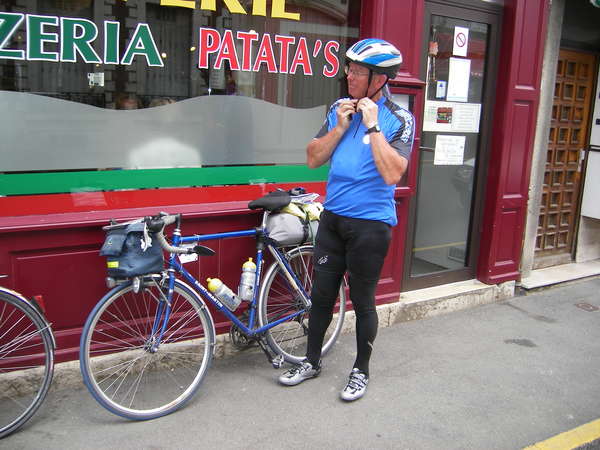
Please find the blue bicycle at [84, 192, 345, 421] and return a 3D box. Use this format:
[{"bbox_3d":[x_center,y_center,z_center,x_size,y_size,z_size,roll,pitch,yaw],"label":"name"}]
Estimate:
[{"bbox_3d":[-0.344,0.367,3.165,1.660,1.000,0.460,-8,7,-41],"label":"blue bicycle"}]

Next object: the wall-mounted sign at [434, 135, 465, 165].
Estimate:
[{"bbox_3d":[1.096,-0.541,4.411,0.300,0.211,0.008,-5,14,-34],"label":"wall-mounted sign"}]

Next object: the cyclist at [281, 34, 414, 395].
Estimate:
[{"bbox_3d":[0.240,-0.018,3.083,0.570,1.780,0.460,9,14,30],"label":"cyclist"}]

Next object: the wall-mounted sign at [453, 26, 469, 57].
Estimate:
[{"bbox_3d":[1.133,-1.285,4.262,0.142,0.192,0.008,-5,14,-34],"label":"wall-mounted sign"}]

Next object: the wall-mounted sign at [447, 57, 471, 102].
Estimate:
[{"bbox_3d":[1.135,-1.031,4.325,0.212,0.297,0.008,-5,14,-34],"label":"wall-mounted sign"}]

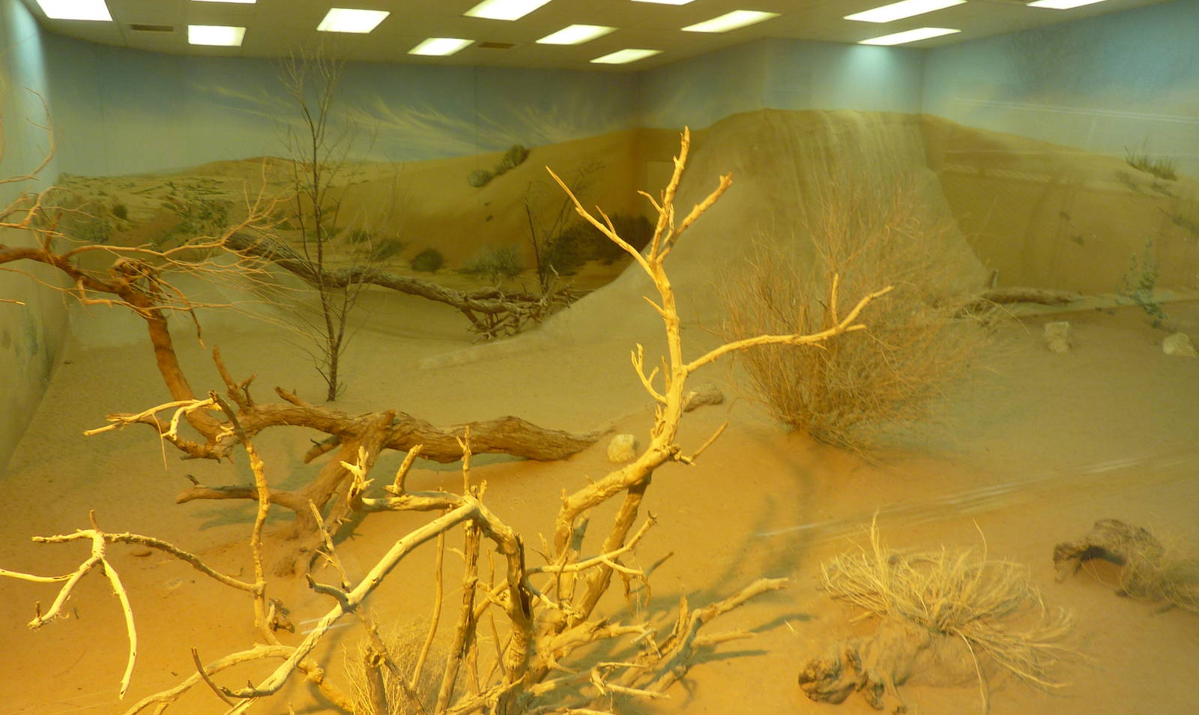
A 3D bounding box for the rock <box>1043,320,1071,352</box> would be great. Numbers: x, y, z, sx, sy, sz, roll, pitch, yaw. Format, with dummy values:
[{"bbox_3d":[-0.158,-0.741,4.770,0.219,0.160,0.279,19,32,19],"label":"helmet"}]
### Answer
[{"bbox_3d":[4.169,-0.185,7.868,0.230,0.250,0.200,5,12,28],"label":"rock"}]

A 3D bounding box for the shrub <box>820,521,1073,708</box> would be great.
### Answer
[{"bbox_3d":[1.120,0.749,2.766,0.800,0.380,0.700,-1,11,0],"label":"shrub"}]

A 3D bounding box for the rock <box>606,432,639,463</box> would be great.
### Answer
[{"bbox_3d":[0.131,0.507,5.003,0.180,0.140,0.170,-1,11,1],"label":"rock"}]

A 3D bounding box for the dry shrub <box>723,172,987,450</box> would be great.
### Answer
[{"bbox_3d":[1.522,-0.284,5.134,1.500,1.550,1.350,-1,11,0],"label":"dry shrub"}]

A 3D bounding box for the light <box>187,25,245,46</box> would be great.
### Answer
[{"bbox_3d":[-4.083,-3.431,9.229,0.560,0.070,1.160,-6,12,-24],"label":"light"}]

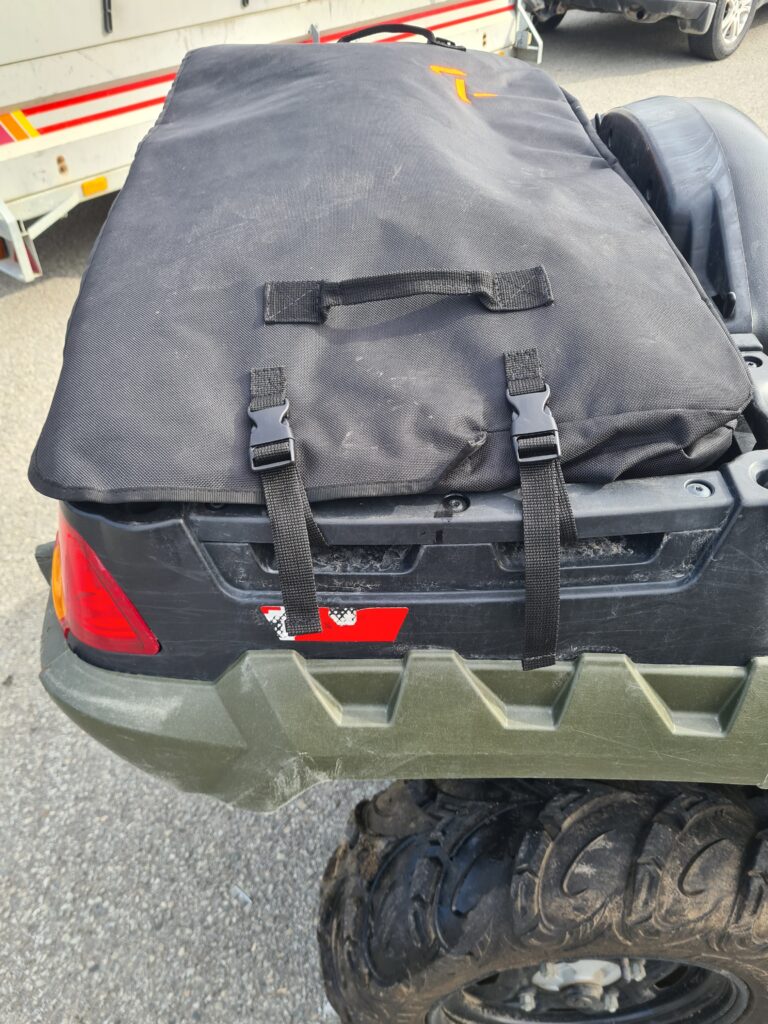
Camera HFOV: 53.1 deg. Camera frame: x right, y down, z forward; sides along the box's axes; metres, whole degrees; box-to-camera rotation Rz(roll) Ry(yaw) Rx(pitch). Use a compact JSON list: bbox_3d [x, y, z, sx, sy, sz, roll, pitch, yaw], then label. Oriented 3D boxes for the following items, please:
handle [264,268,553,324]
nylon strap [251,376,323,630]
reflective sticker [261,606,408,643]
[{"bbox_3d":[0.019,-0.166,0.588,0.219,0.026,0.042,-3,65,2],"label":"handle"},{"bbox_3d":[-0.069,-0.007,0.544,0.038,0.033,0.195,-8,88,2],"label":"nylon strap"},{"bbox_3d":[-0.035,0.081,0.552,0.106,0.028,0.002,0,19,3],"label":"reflective sticker"}]

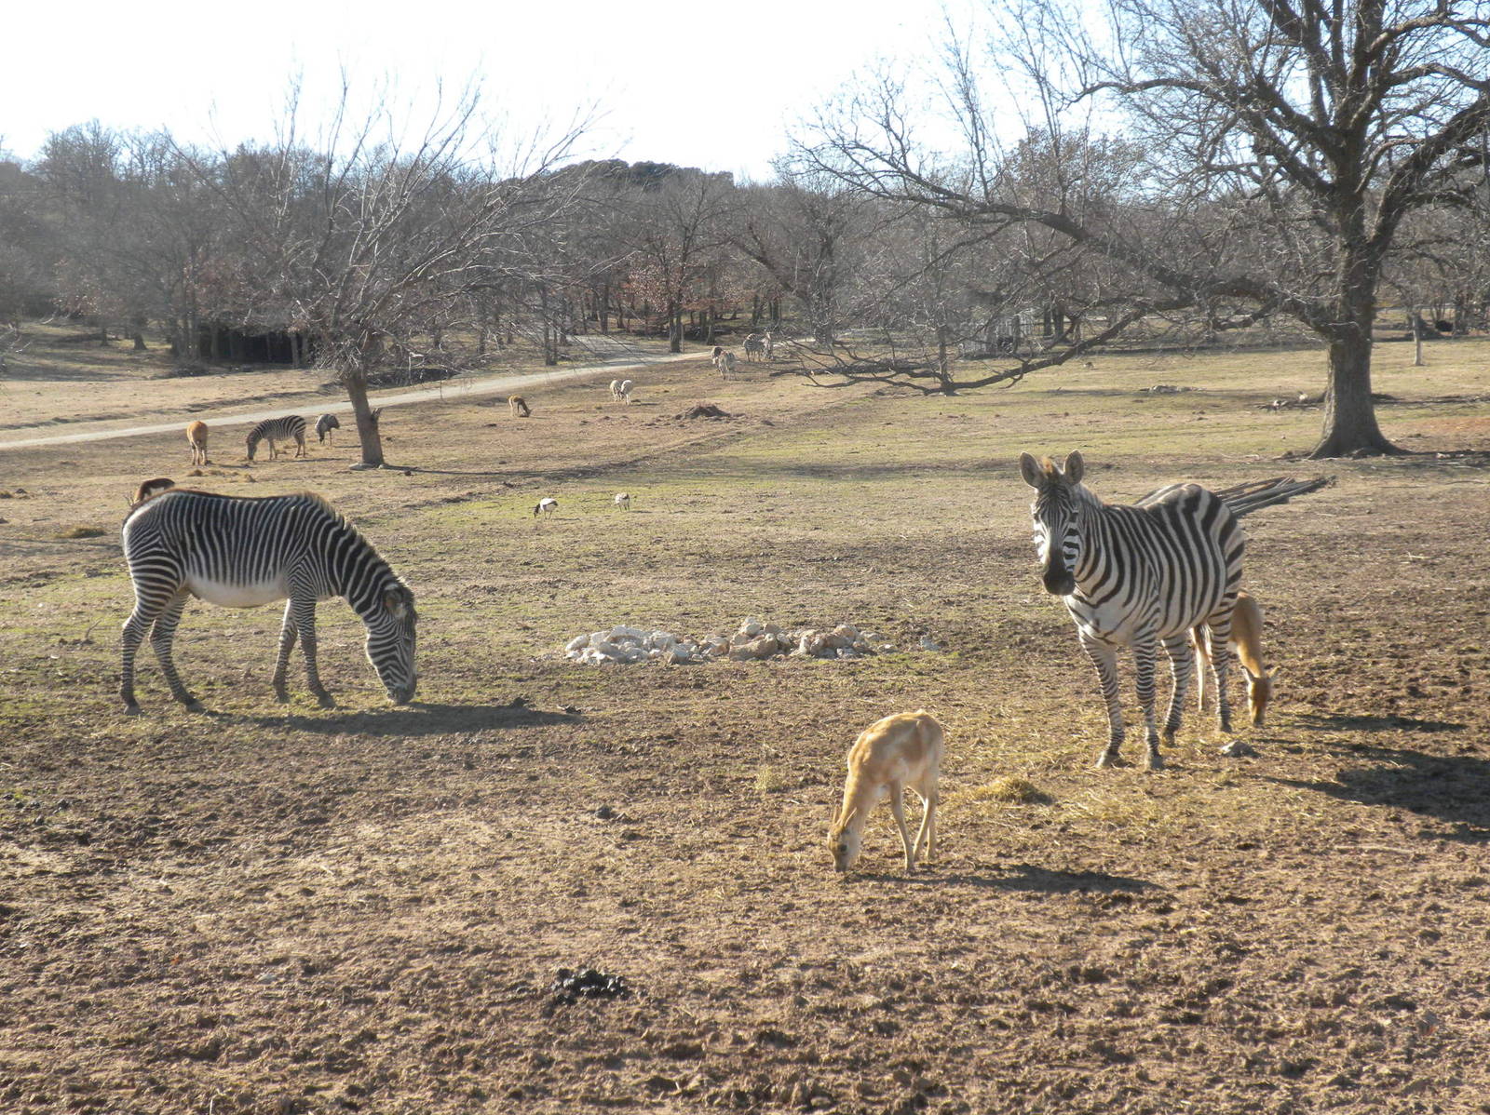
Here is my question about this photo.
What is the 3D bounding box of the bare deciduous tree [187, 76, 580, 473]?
[{"bbox_3d":[-9.364,-7.344,67.655,10.200,9.900,9.200,0,4,0],"label":"bare deciduous tree"}]

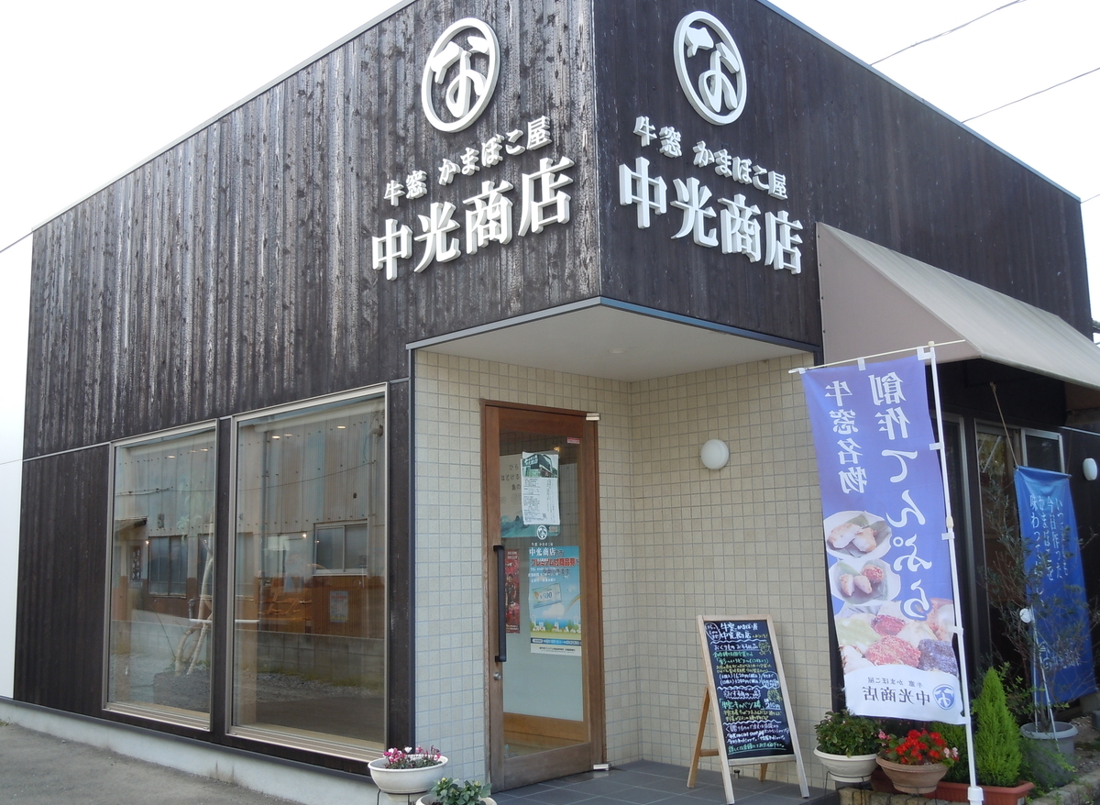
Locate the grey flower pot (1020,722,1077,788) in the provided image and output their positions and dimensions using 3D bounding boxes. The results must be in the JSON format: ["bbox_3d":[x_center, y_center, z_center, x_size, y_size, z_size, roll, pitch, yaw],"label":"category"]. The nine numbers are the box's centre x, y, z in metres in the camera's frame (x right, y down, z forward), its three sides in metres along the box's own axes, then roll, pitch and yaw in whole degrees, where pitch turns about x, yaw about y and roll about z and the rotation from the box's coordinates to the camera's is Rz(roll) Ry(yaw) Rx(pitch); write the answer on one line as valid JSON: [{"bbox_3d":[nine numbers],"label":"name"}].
[{"bbox_3d":[2.704,1.907,5.660,0.290,0.295,0.290,-9,-11,44],"label":"grey flower pot"}]

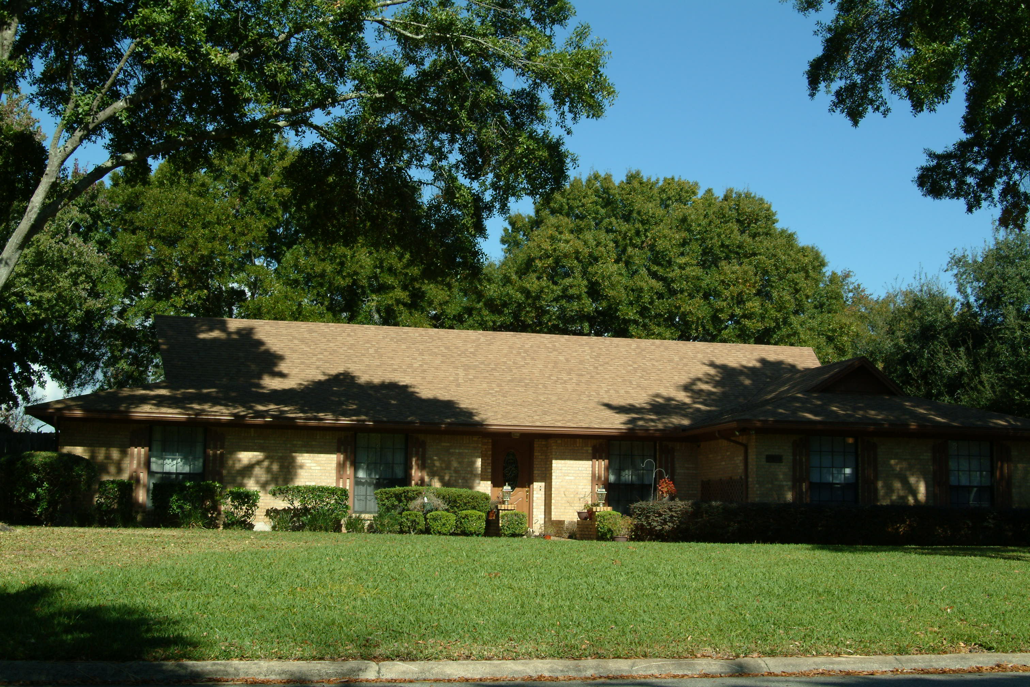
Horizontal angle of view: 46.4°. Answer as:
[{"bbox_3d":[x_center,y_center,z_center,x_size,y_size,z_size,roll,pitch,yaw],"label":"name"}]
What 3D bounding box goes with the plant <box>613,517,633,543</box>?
[{"bbox_3d":[2.262,3.863,25.016,0.410,0.514,0.410,1,-8,0],"label":"plant"}]

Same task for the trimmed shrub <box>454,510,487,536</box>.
[{"bbox_3d":[-0.915,3.704,24.849,0.636,0.544,0.636,3,-9,-11],"label":"trimmed shrub"}]

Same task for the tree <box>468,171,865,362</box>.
[{"bbox_3d":[5.809,0.250,45.972,15.331,14.006,14.565,3,-9,-11],"label":"tree"}]

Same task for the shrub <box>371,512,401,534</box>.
[{"bbox_3d":[-2.666,3.697,24.799,0.631,0.444,0.631,3,-9,-11],"label":"shrub"}]

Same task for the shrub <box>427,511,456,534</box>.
[{"bbox_3d":[-1.513,3.693,24.830,0.603,0.494,0.603,3,-9,-11],"label":"shrub"}]

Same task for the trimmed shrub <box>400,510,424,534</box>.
[{"bbox_3d":[-2.118,3.675,24.708,0.503,0.492,0.503,3,-9,-11],"label":"trimmed shrub"}]

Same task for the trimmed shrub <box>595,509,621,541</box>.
[{"bbox_3d":[1.959,3.818,25.218,0.546,0.636,0.546,1,-8,0],"label":"trimmed shrub"}]

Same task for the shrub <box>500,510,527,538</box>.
[{"bbox_3d":[-0.033,3.725,24.821,0.570,0.560,0.570,1,-8,0],"label":"shrub"}]

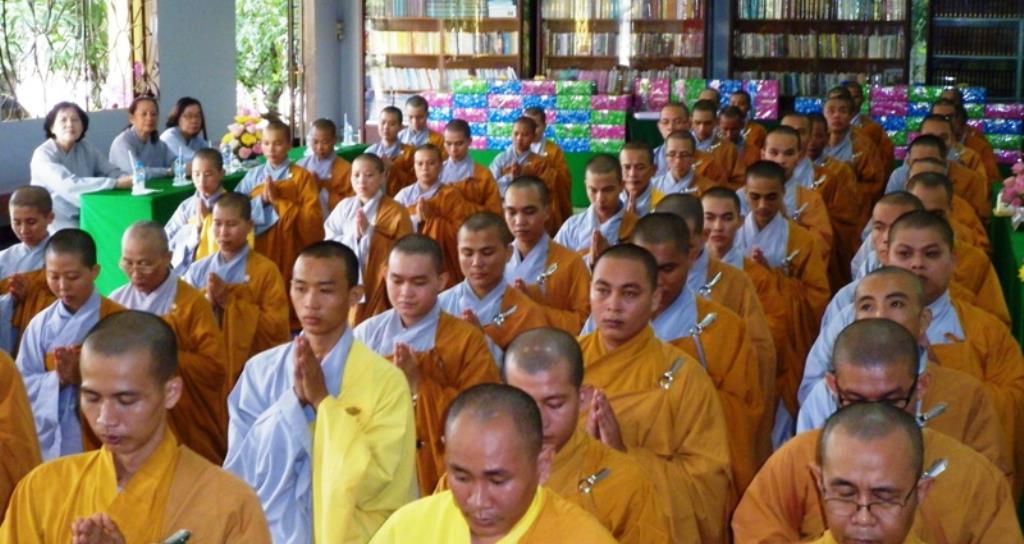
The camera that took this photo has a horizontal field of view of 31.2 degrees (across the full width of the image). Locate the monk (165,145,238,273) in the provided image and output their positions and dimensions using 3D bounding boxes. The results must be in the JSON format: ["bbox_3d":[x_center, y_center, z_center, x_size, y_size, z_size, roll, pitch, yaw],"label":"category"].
[{"bbox_3d":[-1.529,-0.113,9.432,0.480,1.098,0.620,3,8,16],"label":"monk"}]

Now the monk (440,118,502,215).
[{"bbox_3d":[-0.298,-0.332,10.838,0.500,1.144,0.620,3,9,19],"label":"monk"}]

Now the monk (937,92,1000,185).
[{"bbox_3d":[2.830,-0.500,11.852,0.520,1.215,0.620,3,8,16],"label":"monk"}]

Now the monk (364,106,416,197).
[{"bbox_3d":[-0.734,-0.492,11.578,0.460,1.109,0.530,3,9,16],"label":"monk"}]

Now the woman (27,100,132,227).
[{"bbox_3d":[-2.400,-0.352,10.271,0.550,1.201,0.750,-6,11,-38],"label":"woman"}]

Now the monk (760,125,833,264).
[{"bbox_3d":[1.307,-0.067,8.848,0.520,1.195,0.620,3,8,16],"label":"monk"}]

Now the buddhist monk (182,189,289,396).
[{"bbox_3d":[-1.124,0.158,7.627,0.500,1.077,0.620,3,8,16],"label":"buddhist monk"}]

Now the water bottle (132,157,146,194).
[{"bbox_3d":[-2.072,-0.531,10.200,0.066,0.200,0.066,0,8,0],"label":"water bottle"}]

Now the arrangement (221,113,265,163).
[{"bbox_3d":[-1.685,-0.853,11.535,0.300,0.330,0.310,0,8,0],"label":"arrangement"}]

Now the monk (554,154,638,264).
[{"bbox_3d":[0.425,0.048,8.188,0.520,1.147,0.620,3,9,21],"label":"monk"}]

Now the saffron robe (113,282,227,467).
[{"bbox_3d":[-1.166,0.445,6.310,0.500,0.882,0.520,3,9,19],"label":"saffron robe"}]

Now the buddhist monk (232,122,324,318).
[{"bbox_3d":[-1.177,-0.210,9.482,0.470,1.161,0.530,3,9,18],"label":"buddhist monk"}]

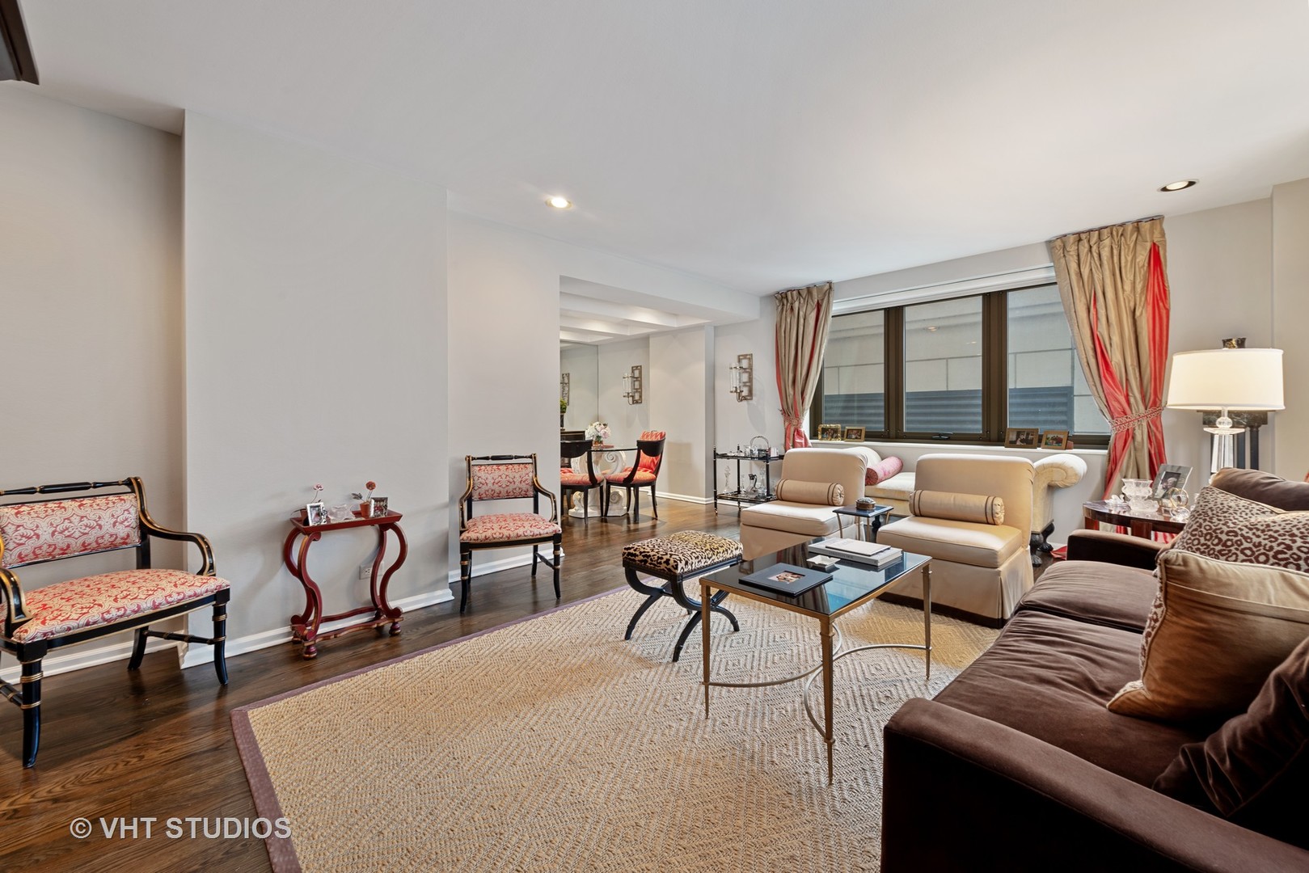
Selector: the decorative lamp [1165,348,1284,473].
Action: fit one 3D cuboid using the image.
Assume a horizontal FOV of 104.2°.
[{"bbox_3d":[2.962,-0.027,2.649,0.410,0.840,0.410,-2,3,-44],"label":"decorative lamp"}]

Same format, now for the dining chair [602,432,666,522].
[{"bbox_3d":[-0.236,0.429,5.543,0.570,0.910,0.460,2,3,45],"label":"dining chair"}]

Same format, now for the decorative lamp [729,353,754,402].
[{"bbox_3d":[0.999,-0.680,5.942,0.210,0.565,0.210,-2,3,-44],"label":"decorative lamp"}]

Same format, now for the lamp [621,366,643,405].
[{"bbox_3d":[-0.332,-0.723,7.278,0.200,0.550,0.250,2,3,45],"label":"lamp"}]

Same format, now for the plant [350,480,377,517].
[{"bbox_3d":[-1.495,0.327,2.635,0.110,0.197,0.100,-2,3,-44],"label":"plant"}]

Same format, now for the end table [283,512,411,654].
[{"bbox_3d":[-1.524,0.697,2.528,0.290,0.605,0.460,2,3,45],"label":"end table"}]

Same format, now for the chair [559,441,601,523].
[{"bbox_3d":[-0.797,0.462,5.410,0.460,0.860,0.560,0,2,13],"label":"chair"}]

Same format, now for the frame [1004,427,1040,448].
[{"bbox_3d":[2.960,0.015,4.076,0.070,0.155,0.210,-2,3,-44],"label":"frame"}]

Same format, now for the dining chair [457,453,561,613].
[{"bbox_3d":[-0.929,0.542,3.184,0.570,0.860,0.570,-1,2,-23],"label":"dining chair"}]

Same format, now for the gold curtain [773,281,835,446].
[{"bbox_3d":[1.571,-0.349,5.450,0.640,2.450,0.190,2,3,45],"label":"gold curtain"}]

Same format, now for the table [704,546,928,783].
[{"bbox_3d":[0.649,0.753,1.956,0.490,0.507,0.870,2,3,45],"label":"table"}]

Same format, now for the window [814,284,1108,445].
[{"bbox_3d":[2.596,-0.589,4.723,2.460,1.310,0.120,2,3,45],"label":"window"}]

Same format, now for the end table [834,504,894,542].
[{"bbox_3d":[1.416,0.741,3.439,0.390,0.475,0.255,-2,3,-44],"label":"end table"}]

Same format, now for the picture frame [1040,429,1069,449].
[{"bbox_3d":[3.098,0.029,3.938,0.065,0.141,0.160,-2,3,-44],"label":"picture frame"}]

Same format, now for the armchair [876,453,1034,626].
[{"bbox_3d":[1.903,0.557,3.226,0.810,0.860,0.660,-2,3,-44],"label":"armchair"}]

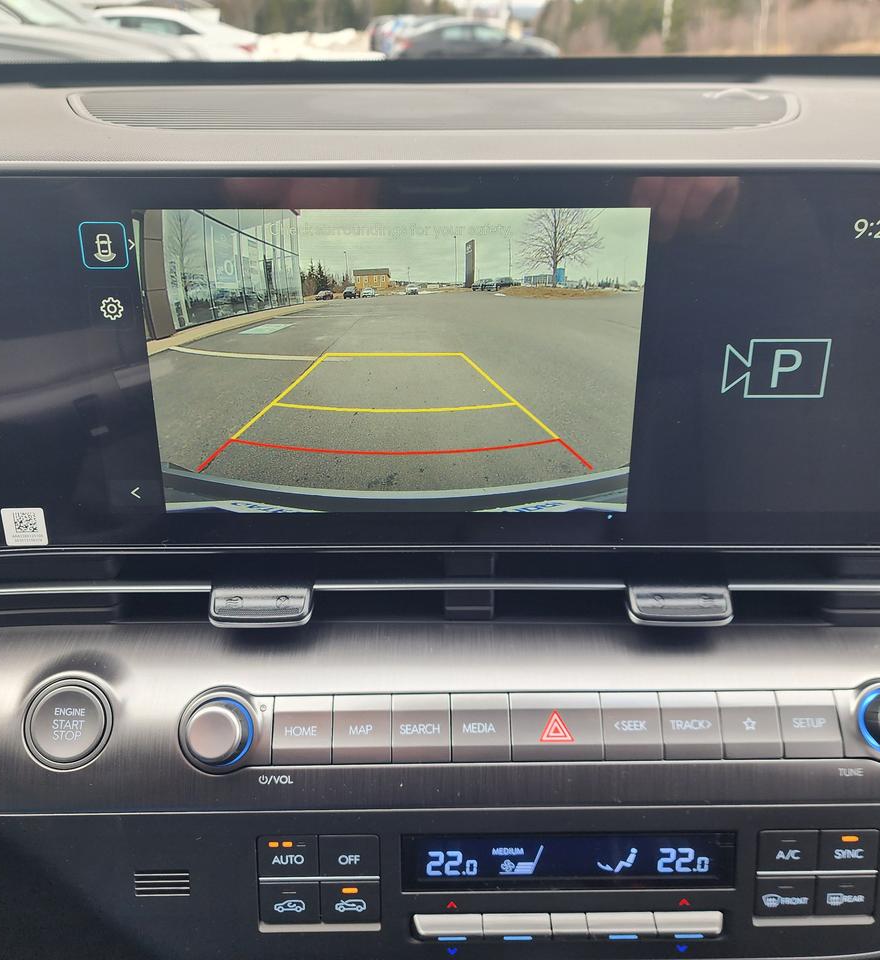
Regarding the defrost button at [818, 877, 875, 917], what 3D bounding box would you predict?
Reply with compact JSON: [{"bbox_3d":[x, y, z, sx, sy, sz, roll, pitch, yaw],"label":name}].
[{"bbox_3d":[0.147,0.152,0.310,0.021,0.015,0.010,0,6,0],"label":"defrost button"}]

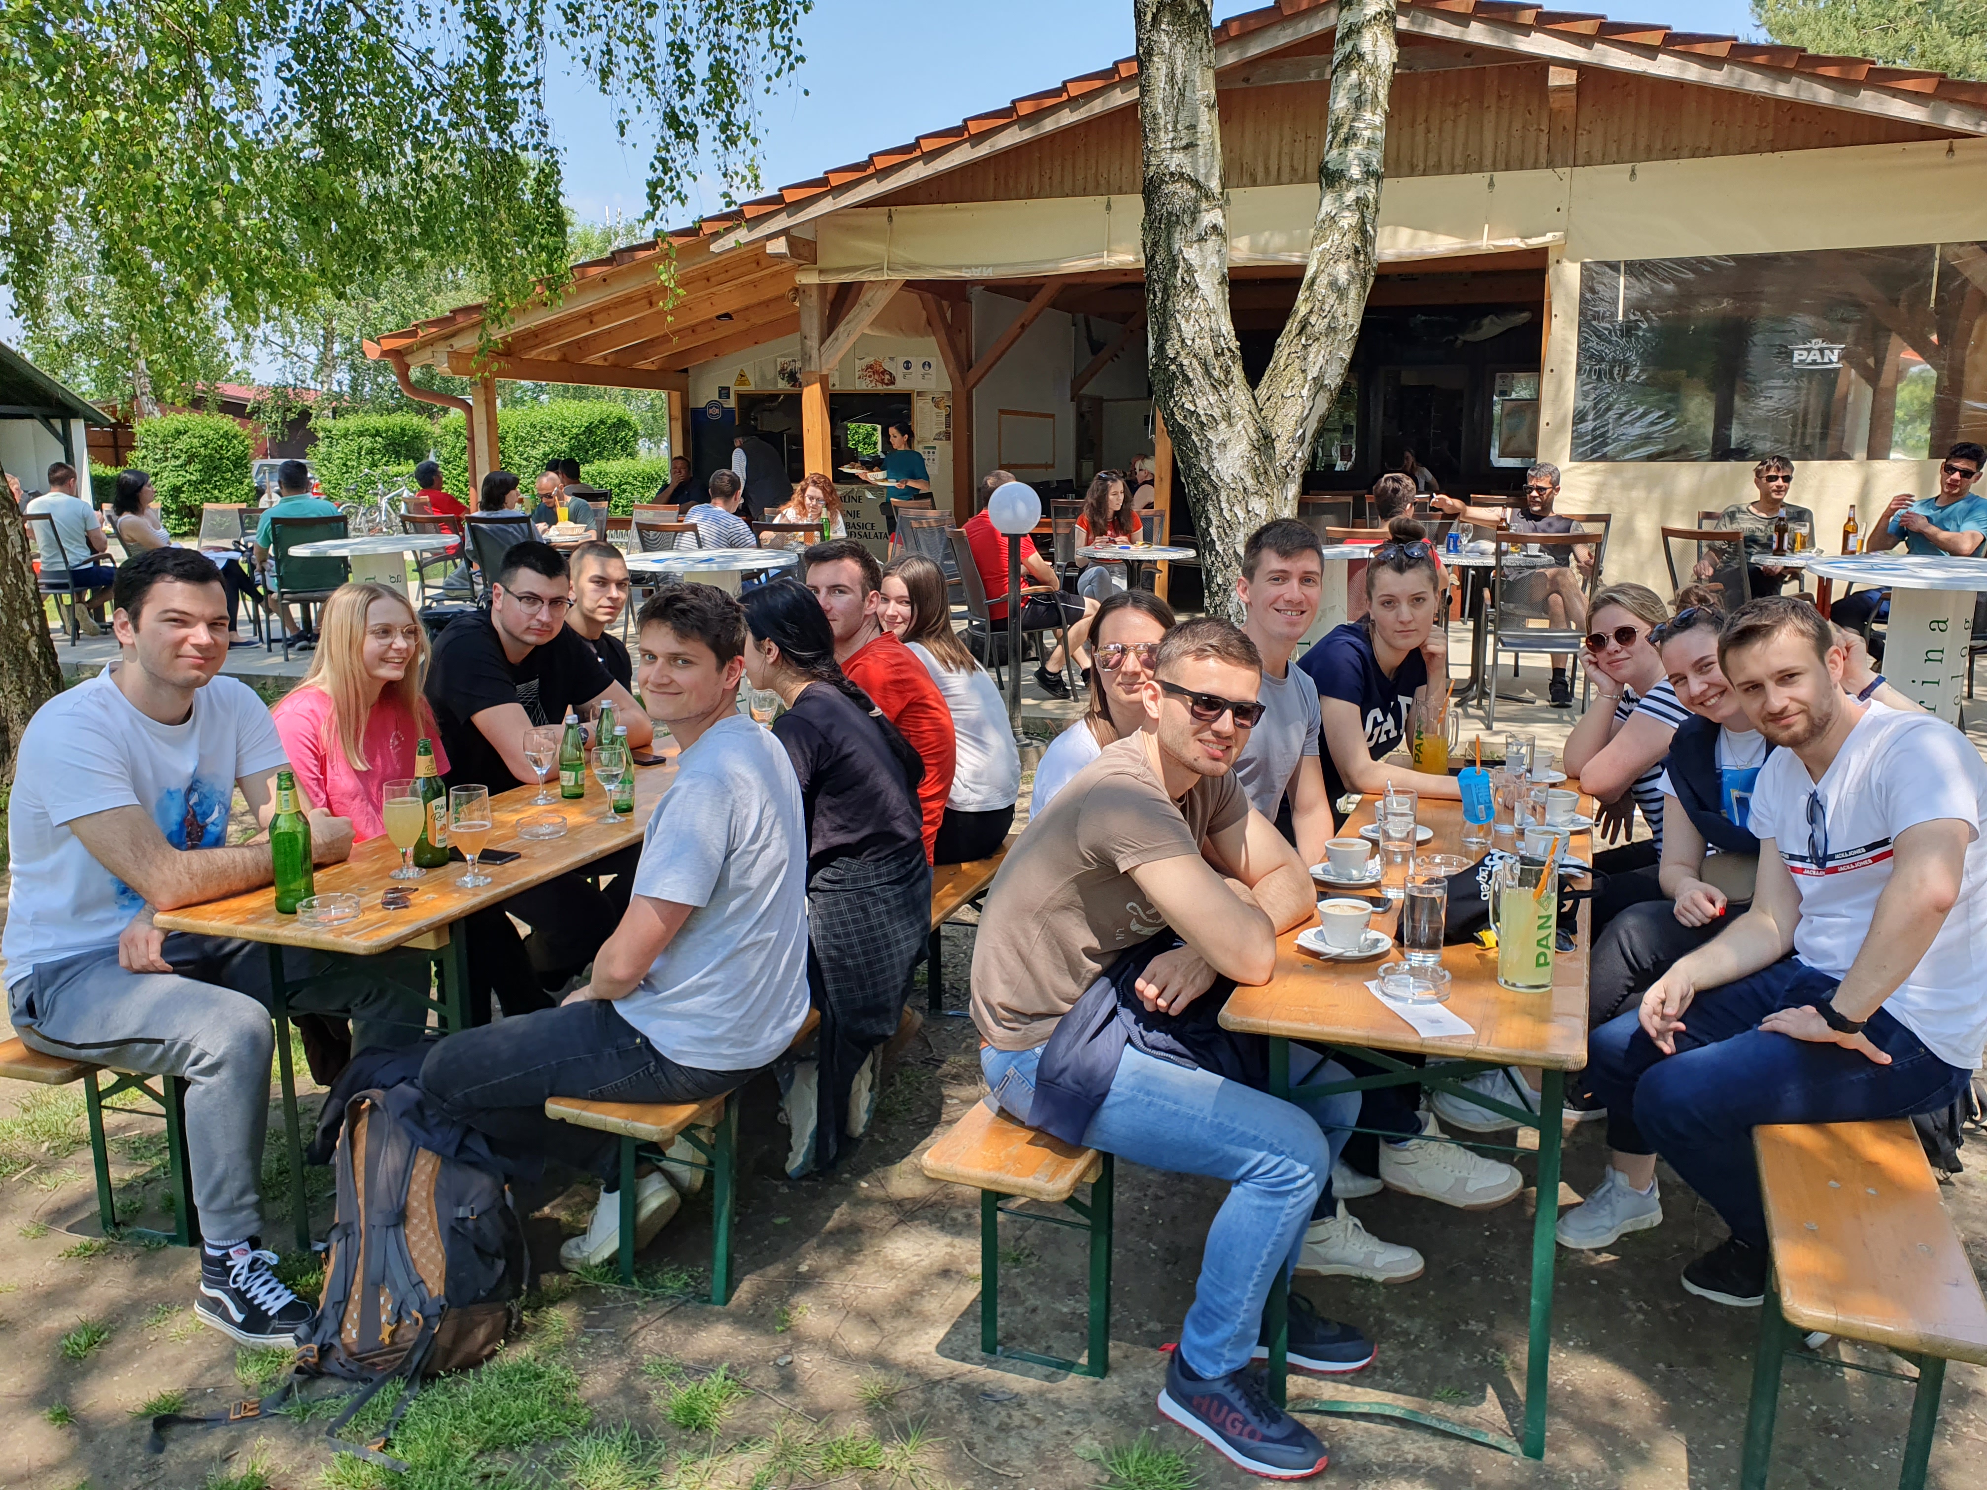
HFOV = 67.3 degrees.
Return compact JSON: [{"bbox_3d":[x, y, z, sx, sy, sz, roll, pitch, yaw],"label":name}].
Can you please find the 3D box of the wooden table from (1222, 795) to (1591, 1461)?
[{"bbox_3d":[0.992,0.586,3.234,0.510,0.760,2.200,4,12,21],"label":"wooden table"}]

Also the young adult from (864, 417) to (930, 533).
[{"bbox_3d":[-0.866,-1.976,13.056,0.580,1.660,0.500,-6,12,-29],"label":"young adult"}]

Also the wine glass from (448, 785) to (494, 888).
[{"bbox_3d":[-1.067,0.185,3.022,0.084,0.188,0.084,-1,11,0],"label":"wine glass"}]

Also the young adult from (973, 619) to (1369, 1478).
[{"bbox_3d":[0.315,0.434,2.571,0.750,1.330,0.520,5,13,25],"label":"young adult"}]

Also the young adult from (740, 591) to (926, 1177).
[{"bbox_3d":[-0.460,0.285,3.410,0.720,1.318,0.480,6,12,29],"label":"young adult"}]

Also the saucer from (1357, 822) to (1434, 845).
[{"bbox_3d":[0.868,0.192,3.210,0.157,0.022,0.157,0,10,0],"label":"saucer"}]

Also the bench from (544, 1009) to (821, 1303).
[{"bbox_3d":[-0.292,0.659,3.638,0.256,0.465,2.200,4,12,20],"label":"bench"}]

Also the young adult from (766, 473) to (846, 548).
[{"bbox_3d":[-1.137,-1.039,9.150,0.520,1.230,0.720,2,11,11],"label":"young adult"}]

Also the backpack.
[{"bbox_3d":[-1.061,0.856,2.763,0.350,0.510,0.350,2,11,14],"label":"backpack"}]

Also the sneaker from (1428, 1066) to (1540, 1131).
[{"bbox_3d":[1.039,0.713,3.063,0.270,0.120,0.100,10,30,-17],"label":"sneaker"}]

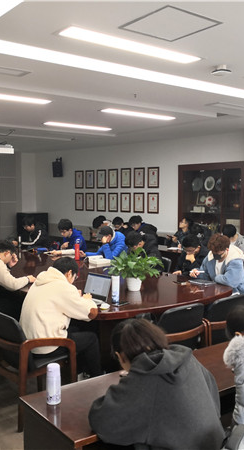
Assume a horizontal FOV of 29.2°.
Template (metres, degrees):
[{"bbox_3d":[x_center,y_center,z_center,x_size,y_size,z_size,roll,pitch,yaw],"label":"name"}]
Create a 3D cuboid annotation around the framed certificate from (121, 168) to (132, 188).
[{"bbox_3d":[0.103,-1.100,11.070,0.030,0.460,0.338,-4,5,-44],"label":"framed certificate"}]

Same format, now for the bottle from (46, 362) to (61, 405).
[{"bbox_3d":[-0.301,0.694,2.062,0.066,0.184,0.066,0,4,0],"label":"bottle"}]

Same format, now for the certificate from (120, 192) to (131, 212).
[{"bbox_3d":[0.078,-0.480,10.193,0.030,0.412,0.327,-4,5,-38],"label":"certificate"}]

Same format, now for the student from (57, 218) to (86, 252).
[{"bbox_3d":[-0.929,0.545,7.686,0.780,1.250,0.540,-3,5,-37],"label":"student"}]

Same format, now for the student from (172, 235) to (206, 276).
[{"bbox_3d":[0.801,0.704,5.592,0.550,1.220,0.780,3,5,33],"label":"student"}]

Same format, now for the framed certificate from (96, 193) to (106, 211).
[{"bbox_3d":[-0.509,-0.564,11.731,0.030,0.460,0.338,-4,5,-44],"label":"framed certificate"}]

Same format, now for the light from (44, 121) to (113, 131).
[{"bbox_3d":[-0.667,-1.585,7.462,1.220,0.080,0.200,-4,5,-38],"label":"light"}]

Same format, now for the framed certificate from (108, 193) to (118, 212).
[{"bbox_3d":[-0.190,-0.508,10.800,0.317,0.438,0.025,4,6,44],"label":"framed certificate"}]

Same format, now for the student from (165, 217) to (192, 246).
[{"bbox_3d":[1.001,0.508,7.974,0.750,1.280,0.550,-2,5,-30],"label":"student"}]

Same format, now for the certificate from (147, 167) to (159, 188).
[{"bbox_3d":[0.711,-1.060,10.453,0.030,0.460,0.338,-4,5,-44],"label":"certificate"}]

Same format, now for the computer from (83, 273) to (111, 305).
[{"bbox_3d":[-0.301,0.538,3.981,0.280,0.220,0.345,-4,5,-38],"label":"computer"}]

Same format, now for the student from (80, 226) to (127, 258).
[{"bbox_3d":[-0.210,0.598,6.250,0.720,1.170,0.530,-4,6,-40],"label":"student"}]

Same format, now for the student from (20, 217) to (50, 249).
[{"bbox_3d":[-1.679,0.486,8.554,0.780,1.250,0.550,-4,5,-41],"label":"student"}]

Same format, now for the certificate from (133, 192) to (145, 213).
[{"bbox_3d":[0.356,-0.459,9.845,0.030,0.410,0.329,-4,5,-38],"label":"certificate"}]

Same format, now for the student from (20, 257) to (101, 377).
[{"bbox_3d":[-0.478,0.824,3.847,0.840,1.180,0.560,-4,5,-38],"label":"student"}]

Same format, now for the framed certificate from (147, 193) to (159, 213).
[{"bbox_3d":[0.712,-0.483,10.492,0.030,0.460,0.338,-4,5,-44],"label":"framed certificate"}]

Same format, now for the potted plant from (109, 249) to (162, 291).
[{"bbox_3d":[0.138,0.465,4.958,0.570,0.430,0.520,0,4,0],"label":"potted plant"}]

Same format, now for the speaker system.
[{"bbox_3d":[-1.709,-1.525,12.518,0.270,0.450,0.270,0,4,6],"label":"speaker system"}]

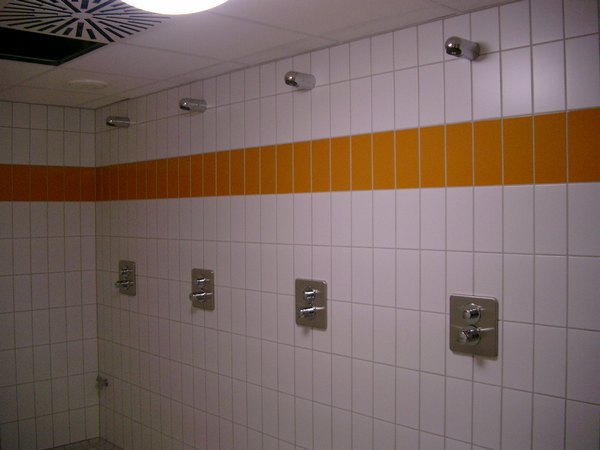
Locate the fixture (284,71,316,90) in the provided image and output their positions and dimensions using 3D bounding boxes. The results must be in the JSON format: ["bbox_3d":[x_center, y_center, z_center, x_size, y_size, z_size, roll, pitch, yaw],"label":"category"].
[{"bbox_3d":[0.003,-0.663,2.925,0.069,0.070,0.152,1,1,45],"label":"fixture"}]

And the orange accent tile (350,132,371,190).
[{"bbox_3d":[0.278,-0.279,2.862,0.010,0.248,0.123,-1,1,-45],"label":"orange accent tile"}]

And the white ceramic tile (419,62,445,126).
[{"bbox_3d":[0.522,-0.509,2.524,0.118,0.242,0.009,1,1,45],"label":"white ceramic tile"}]

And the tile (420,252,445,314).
[{"bbox_3d":[0.524,0.223,2.520,0.010,0.242,0.118,-1,1,-44],"label":"tile"}]

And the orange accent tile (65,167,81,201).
[{"bbox_3d":[-1.592,-0.282,4.488,0.009,0.242,0.118,1,1,45],"label":"orange accent tile"}]

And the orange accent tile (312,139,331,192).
[{"bbox_3d":[0.101,-0.272,2.957,0.010,0.244,0.120,-1,1,-44],"label":"orange accent tile"}]

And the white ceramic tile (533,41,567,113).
[{"bbox_3d":[0.855,-0.503,2.189,0.118,0.242,0.009,1,1,45],"label":"white ceramic tile"}]

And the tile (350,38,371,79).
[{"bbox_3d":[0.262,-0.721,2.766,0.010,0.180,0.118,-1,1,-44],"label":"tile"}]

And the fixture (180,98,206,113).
[{"bbox_3d":[-0.589,-0.653,3.497,0.157,0.065,0.065,-1,1,-44],"label":"fixture"}]

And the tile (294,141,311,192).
[{"bbox_3d":[0.015,-0.276,3.064,0.118,0.243,0.010,1,1,45],"label":"tile"}]

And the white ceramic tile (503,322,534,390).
[{"bbox_3d":[0.780,0.467,2.289,0.118,0.242,0.009,1,1,45],"label":"white ceramic tile"}]

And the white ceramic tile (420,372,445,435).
[{"bbox_3d":[0.533,0.715,2.571,0.118,0.243,0.010,1,1,45],"label":"white ceramic tile"}]

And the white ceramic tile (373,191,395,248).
[{"bbox_3d":[0.352,-0.024,2.663,0.010,0.240,0.118,-1,1,-44],"label":"white ceramic tile"}]

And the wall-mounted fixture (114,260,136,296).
[{"bbox_3d":[-1.172,0.355,4.200,0.213,0.222,0.083,1,1,45],"label":"wall-mounted fixture"}]

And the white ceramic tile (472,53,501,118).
[{"bbox_3d":[0.707,-0.522,2.418,0.010,0.248,0.123,-1,1,-45],"label":"white ceramic tile"}]

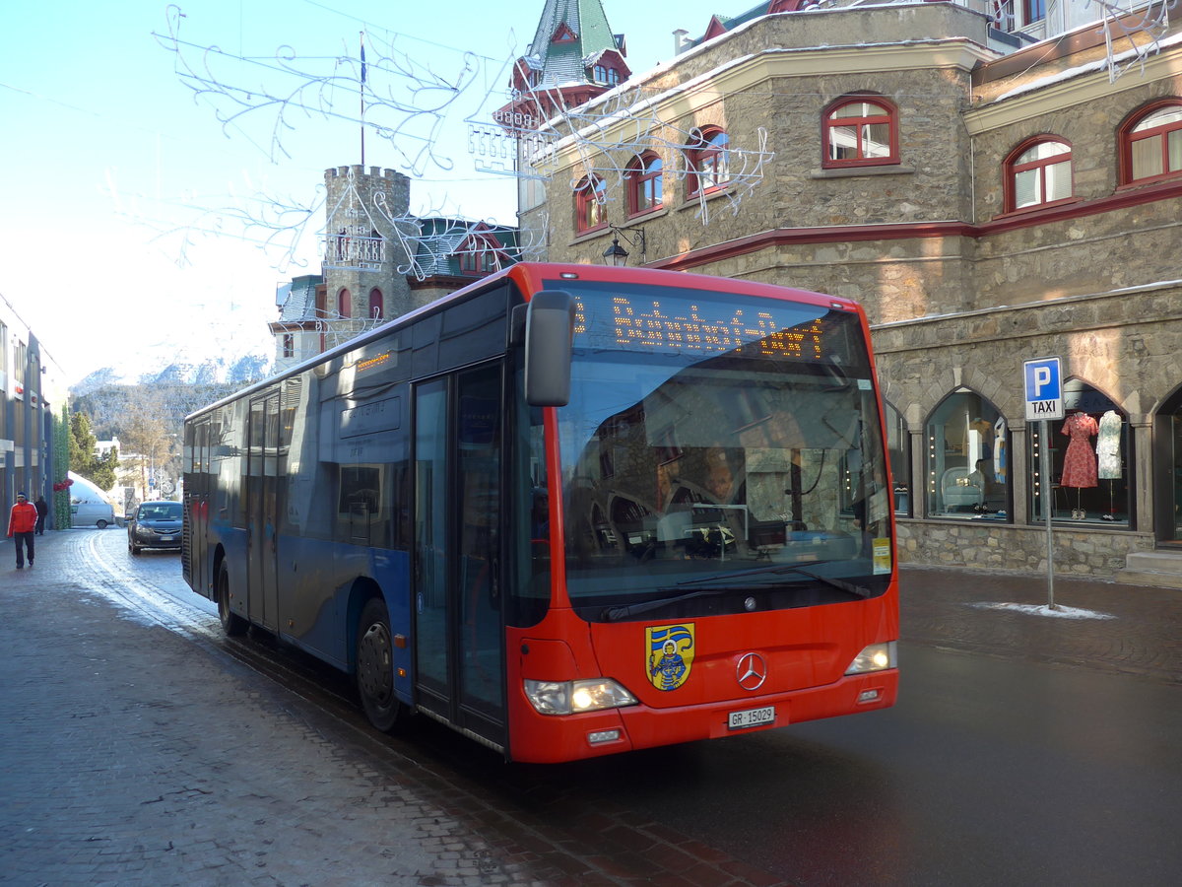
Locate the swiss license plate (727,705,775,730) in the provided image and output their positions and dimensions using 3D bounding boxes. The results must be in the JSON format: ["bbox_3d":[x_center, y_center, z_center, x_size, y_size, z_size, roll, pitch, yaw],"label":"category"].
[{"bbox_3d":[0.871,1.485,5.370,0.320,0.100,0.020,1,-3,-30],"label":"swiss license plate"}]

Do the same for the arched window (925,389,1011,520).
[{"bbox_3d":[5.300,0.150,14.020,0.150,1.860,1.360,0,-1,-34],"label":"arched window"}]

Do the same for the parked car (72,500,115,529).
[{"bbox_3d":[-40.100,5.680,77.500,4.900,1.950,1.920,-1,-1,-22],"label":"parked car"}]

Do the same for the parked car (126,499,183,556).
[{"bbox_3d":[-13.080,2.520,30.100,1.770,1.520,4.730,-1,-2,-27],"label":"parked car"}]

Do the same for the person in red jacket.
[{"bbox_3d":[-13.410,2.050,23.450,0.660,1.810,0.420,-1,-1,-26],"label":"person in red jacket"}]

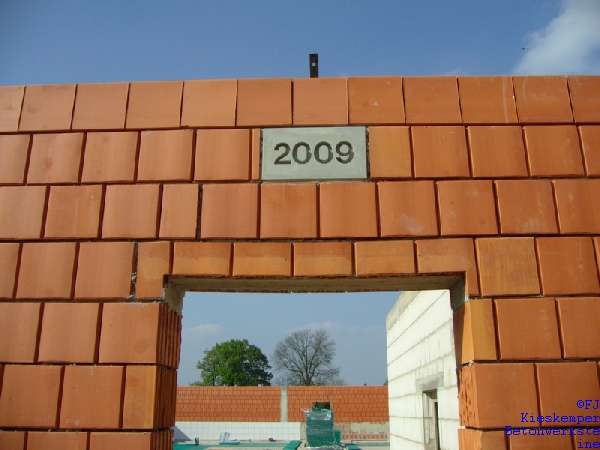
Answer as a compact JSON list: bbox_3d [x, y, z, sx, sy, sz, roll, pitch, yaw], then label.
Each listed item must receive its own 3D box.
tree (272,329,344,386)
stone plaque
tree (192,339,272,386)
[{"bbox_3d":[1.214,23.614,94.237,10.549,14.679,10.549,0,-17,1],"label":"tree"},{"bbox_3d":[0.065,-0.296,2.658,0.450,0.243,0.080,-1,-17,1],"label":"stone plaque"},{"bbox_3d":[-9.918,23.772,91.558,11.160,12.847,11.160,2,-17,-6],"label":"tree"}]

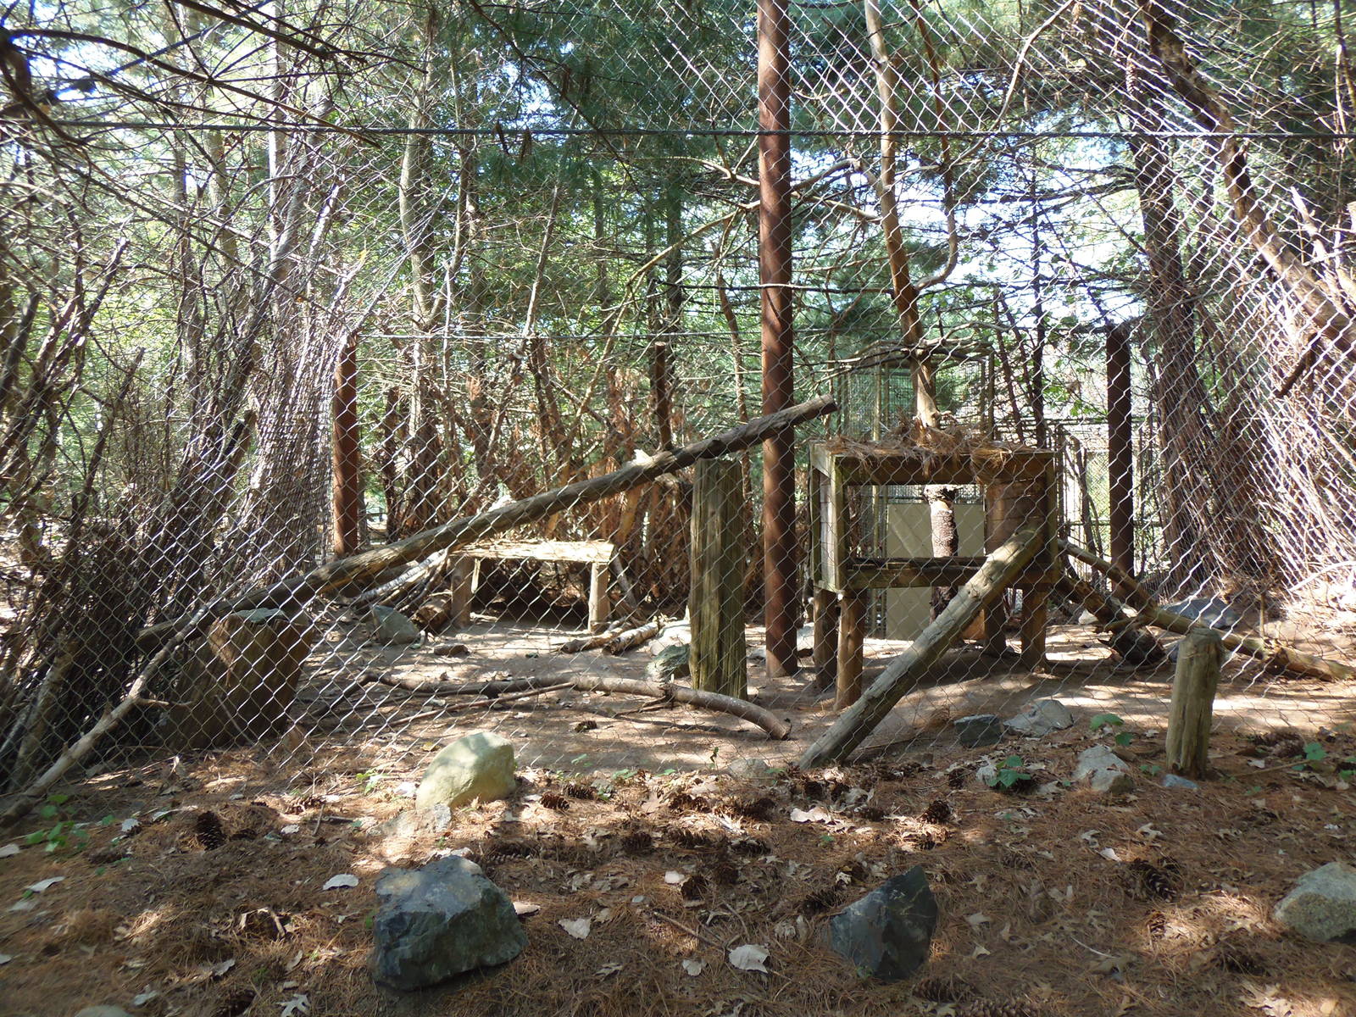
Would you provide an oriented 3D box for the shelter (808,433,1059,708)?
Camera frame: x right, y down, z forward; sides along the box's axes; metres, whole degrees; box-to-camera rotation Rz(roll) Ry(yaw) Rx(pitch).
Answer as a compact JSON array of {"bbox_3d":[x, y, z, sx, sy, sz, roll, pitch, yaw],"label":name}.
[{"bbox_3d":[1.170,0.285,4.450,0.990,1.180,0.620,0,-1,-4],"label":"shelter"}]

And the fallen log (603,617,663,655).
[{"bbox_3d":[-0.261,0.763,5.625,0.085,0.090,0.736,0,-1,21],"label":"fallen log"}]

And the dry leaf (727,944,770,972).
[{"bbox_3d":[0.137,0.873,1.824,0.085,0.020,0.070,-1,3,0],"label":"dry leaf"}]

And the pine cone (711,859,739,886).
[{"bbox_3d":[0.104,0.816,2.104,0.066,0.055,0.068,-1,3,0],"label":"pine cone"}]

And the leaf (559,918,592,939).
[{"bbox_3d":[-0.219,0.893,2.000,0.070,0.020,0.070,0,-1,0],"label":"leaf"}]

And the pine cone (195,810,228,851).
[{"bbox_3d":[-1.117,0.769,2.249,0.068,0.095,0.068,-13,3,-25],"label":"pine cone"}]

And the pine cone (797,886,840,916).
[{"bbox_3d":[0.298,0.832,1.993,0.095,0.056,0.060,-2,3,-30],"label":"pine cone"}]

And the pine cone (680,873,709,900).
[{"bbox_3d":[0.037,0.866,2.150,0.065,0.050,0.070,0,-1,0],"label":"pine cone"}]

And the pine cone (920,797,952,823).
[{"bbox_3d":[0.694,0.814,2.530,0.068,0.052,0.070,0,-1,-17],"label":"pine cone"}]

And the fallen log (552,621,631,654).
[{"bbox_3d":[-0.491,0.770,5.650,0.100,0.100,0.807,0,-1,24],"label":"fallen log"}]

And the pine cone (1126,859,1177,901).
[{"bbox_3d":[1.081,0.848,2.140,0.065,0.055,0.110,0,-1,-34],"label":"pine cone"}]

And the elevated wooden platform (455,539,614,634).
[{"bbox_3d":[-0.778,0.423,5.227,0.830,0.410,0.600,-1,3,0],"label":"elevated wooden platform"}]

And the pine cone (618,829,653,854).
[{"bbox_3d":[-0.101,0.797,2.248,0.080,0.055,0.065,-1,3,0],"label":"pine cone"}]

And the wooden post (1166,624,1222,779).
[{"bbox_3d":[1.442,0.540,2.618,0.117,0.400,0.117,8,3,27],"label":"wooden post"}]

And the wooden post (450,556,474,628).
[{"bbox_3d":[-1.180,0.446,5.115,0.105,0.385,0.105,-1,3,0],"label":"wooden post"}]

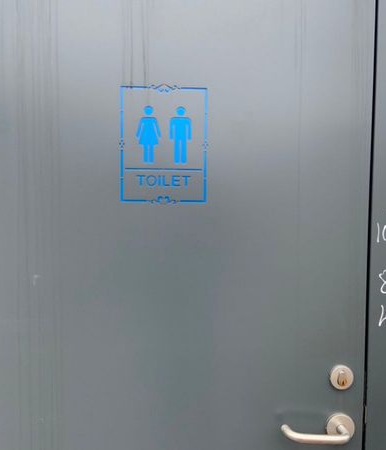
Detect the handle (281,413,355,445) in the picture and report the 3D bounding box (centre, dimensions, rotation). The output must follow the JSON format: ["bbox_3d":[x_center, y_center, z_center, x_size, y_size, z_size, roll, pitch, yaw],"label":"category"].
[{"bbox_3d":[0.239,0.391,0.935,0.146,0.053,0.062,0,3,-4],"label":"handle"}]

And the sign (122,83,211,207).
[{"bbox_3d":[-0.052,-0.146,0.913,0.157,0.215,0.006,0,3,-4],"label":"sign"}]

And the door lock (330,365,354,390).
[{"bbox_3d":[0.284,0.292,0.957,0.045,0.045,0.013,0,3,-4],"label":"door lock"}]

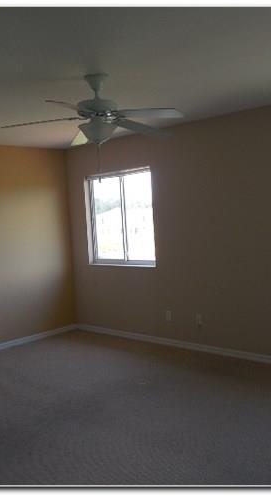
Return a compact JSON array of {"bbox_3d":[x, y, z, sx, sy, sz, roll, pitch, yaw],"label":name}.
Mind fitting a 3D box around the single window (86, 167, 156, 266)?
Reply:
[{"bbox_3d":[-0.180,-0.363,5.903,1.140,1.160,0.110,0,5,43],"label":"single window"}]

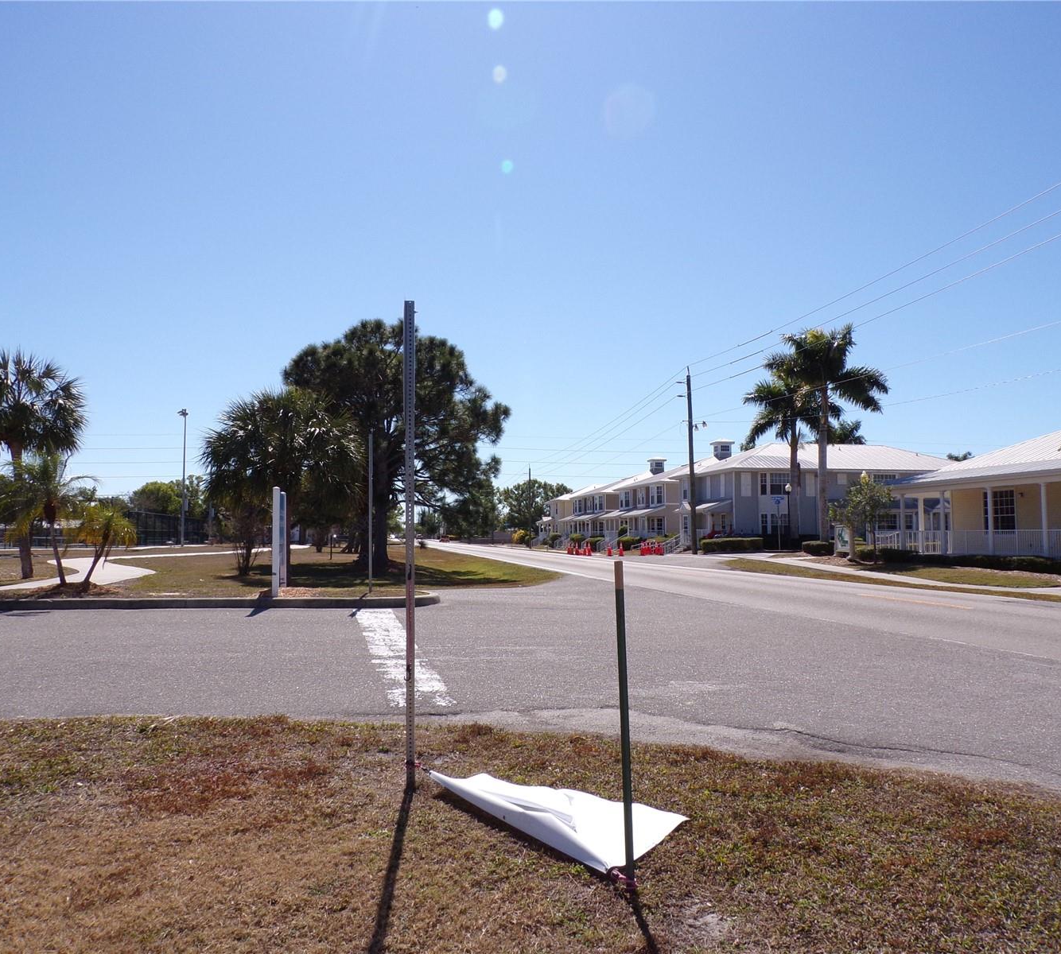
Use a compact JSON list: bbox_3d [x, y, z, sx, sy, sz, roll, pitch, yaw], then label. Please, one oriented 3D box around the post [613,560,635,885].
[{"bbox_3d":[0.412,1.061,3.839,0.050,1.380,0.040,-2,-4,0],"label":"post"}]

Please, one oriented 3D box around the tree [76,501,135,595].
[{"bbox_3d":[-8.554,1.417,17.747,1.270,1.770,1.250,0,-3,0],"label":"tree"}]

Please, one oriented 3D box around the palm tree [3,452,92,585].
[{"bbox_3d":[-13.664,1.159,24.978,2.500,3.710,2.400,0,-4,0],"label":"palm tree"}]

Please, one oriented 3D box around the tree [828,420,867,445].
[{"bbox_3d":[30.007,0.500,85.127,5.200,12.100,5.000,0,-3,0],"label":"tree"}]

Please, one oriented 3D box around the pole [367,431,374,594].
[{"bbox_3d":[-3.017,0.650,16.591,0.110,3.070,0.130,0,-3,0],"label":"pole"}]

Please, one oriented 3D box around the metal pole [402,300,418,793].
[{"bbox_3d":[-0.718,0.389,5.266,0.060,2.930,0.050,0,-4,0],"label":"metal pole"}]

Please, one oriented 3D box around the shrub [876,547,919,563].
[{"bbox_3d":[16.156,3.437,38.859,1.200,0.700,1.500,1,-4,-10],"label":"shrub"}]

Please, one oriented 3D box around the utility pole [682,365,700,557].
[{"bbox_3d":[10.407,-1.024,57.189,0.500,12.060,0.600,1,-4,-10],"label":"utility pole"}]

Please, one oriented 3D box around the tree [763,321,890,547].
[{"bbox_3d":[16.845,-2.221,50.252,6.800,13.120,6.500,0,-4,0],"label":"tree"}]

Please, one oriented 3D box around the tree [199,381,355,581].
[{"bbox_3d":[-6.900,0.092,24.239,4.350,5.220,4.200,0,-3,0],"label":"tree"}]

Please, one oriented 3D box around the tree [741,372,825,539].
[{"bbox_3d":[15.787,-0.905,53.172,5.800,10.940,5.600,0,-4,0],"label":"tree"}]

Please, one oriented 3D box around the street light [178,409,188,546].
[{"bbox_3d":[-30.874,0.037,78.142,0.950,12.220,0.800,0,-3,0],"label":"street light"}]

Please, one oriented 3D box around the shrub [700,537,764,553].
[{"bbox_3d":[12.961,4.411,56.637,4.000,0.970,1.400,1,-4,-9],"label":"shrub"}]

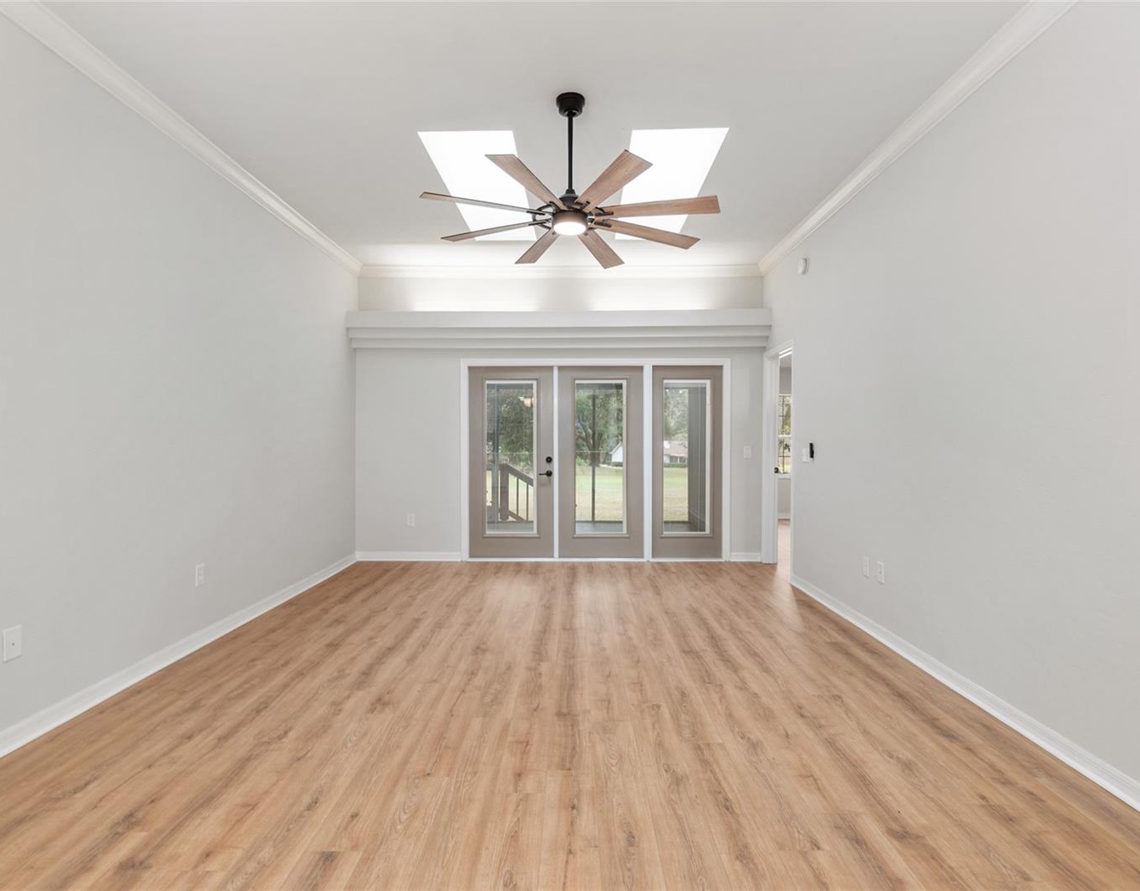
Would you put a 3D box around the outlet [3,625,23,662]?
[{"bbox_3d":[-2.250,0.801,2.402,0.008,0.124,0.078,0,1,1],"label":"outlet"}]

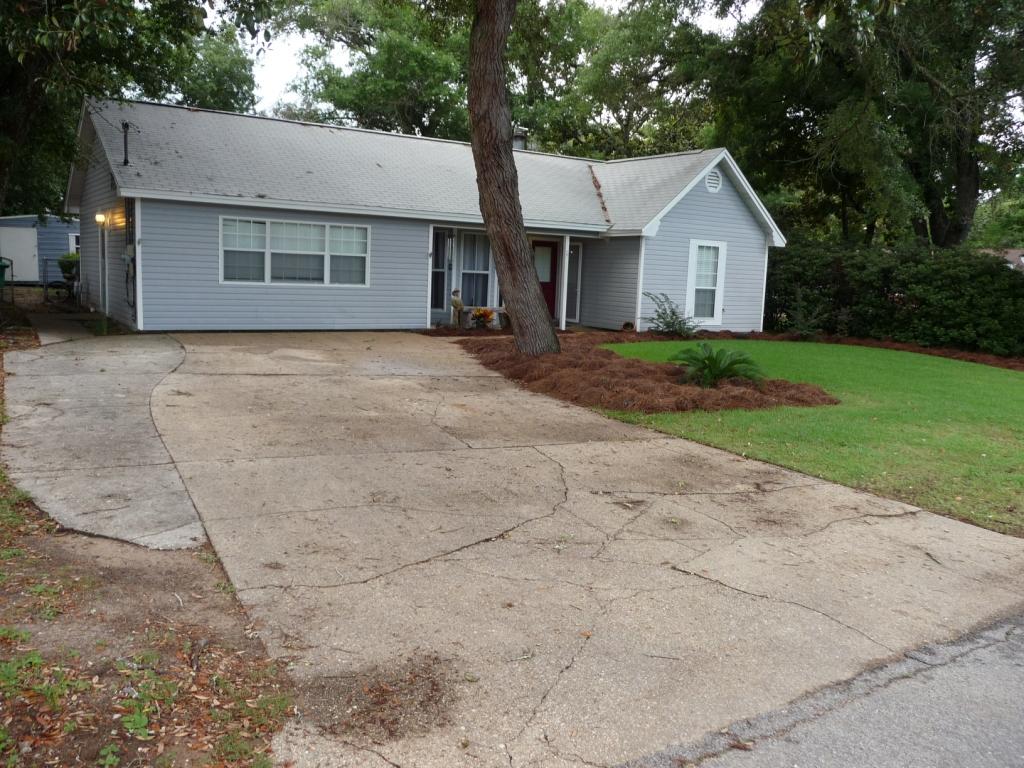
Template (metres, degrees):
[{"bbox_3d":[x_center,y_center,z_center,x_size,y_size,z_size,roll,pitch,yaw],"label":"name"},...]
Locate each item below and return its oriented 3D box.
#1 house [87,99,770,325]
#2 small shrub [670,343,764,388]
[{"bbox_3d":[-2.207,-4.216,22.673,16.677,4.890,10.283,-3,10,-33],"label":"house"},{"bbox_3d":[2.803,-0.291,11.466,1.250,0.580,1.150,5,8,14],"label":"small shrub"}]

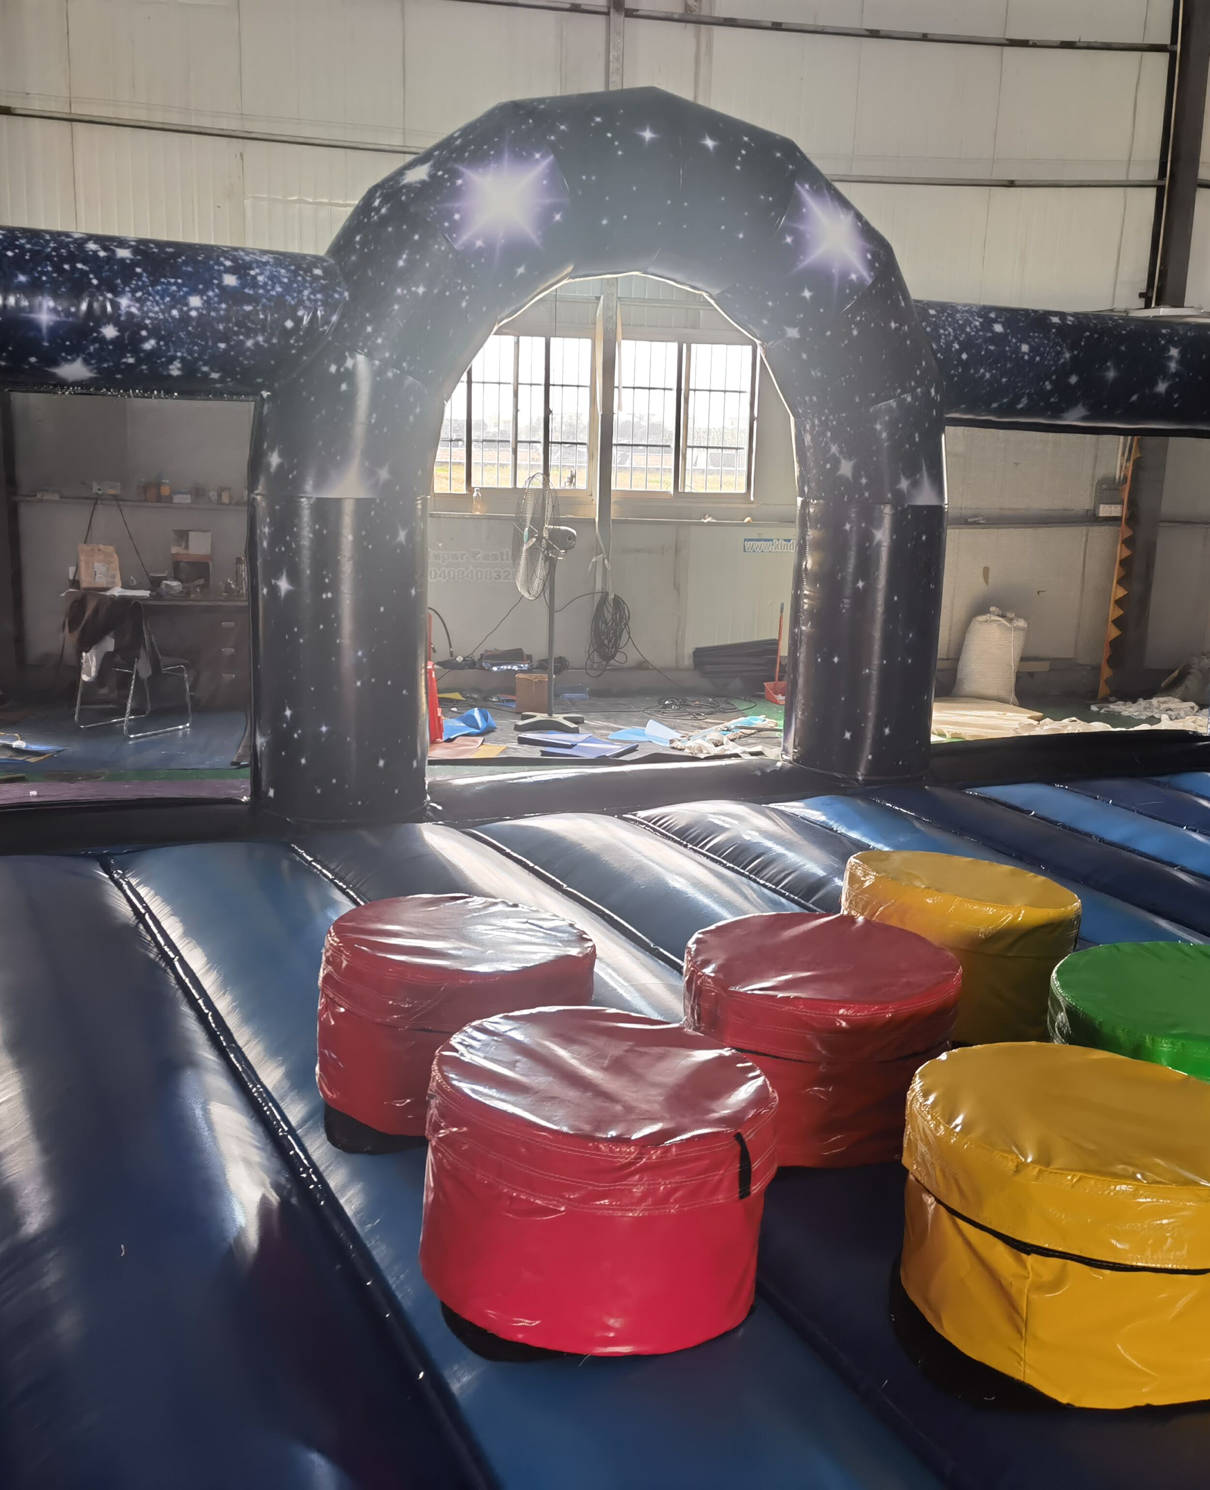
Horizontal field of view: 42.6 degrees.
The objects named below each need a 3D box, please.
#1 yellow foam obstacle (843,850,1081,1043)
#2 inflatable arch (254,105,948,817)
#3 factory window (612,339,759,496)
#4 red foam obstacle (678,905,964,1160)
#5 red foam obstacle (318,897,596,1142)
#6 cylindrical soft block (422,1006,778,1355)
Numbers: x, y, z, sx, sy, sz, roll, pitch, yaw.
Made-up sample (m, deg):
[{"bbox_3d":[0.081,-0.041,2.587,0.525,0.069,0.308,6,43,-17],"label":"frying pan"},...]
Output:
[{"bbox_3d":[0.934,0.516,4.078,0.590,0.335,0.590,2,12,0],"label":"yellow foam obstacle"},{"bbox_3d":[0.100,-1.190,6.260,3.032,2.751,0.660,-4,13,-24],"label":"inflatable arch"},{"bbox_3d":[0.570,-2.290,10.900,1.060,1.050,0.100,0,12,-10],"label":"factory window"},{"bbox_3d":[0.476,0.631,3.438,0.595,0.352,0.595,2,12,0],"label":"red foam obstacle"},{"bbox_3d":[-0.334,0.596,3.502,0.610,0.348,0.610,2,12,0],"label":"red foam obstacle"},{"bbox_3d":[-0.009,0.762,2.814,0.615,0.368,0.615,2,12,0],"label":"cylindrical soft block"}]

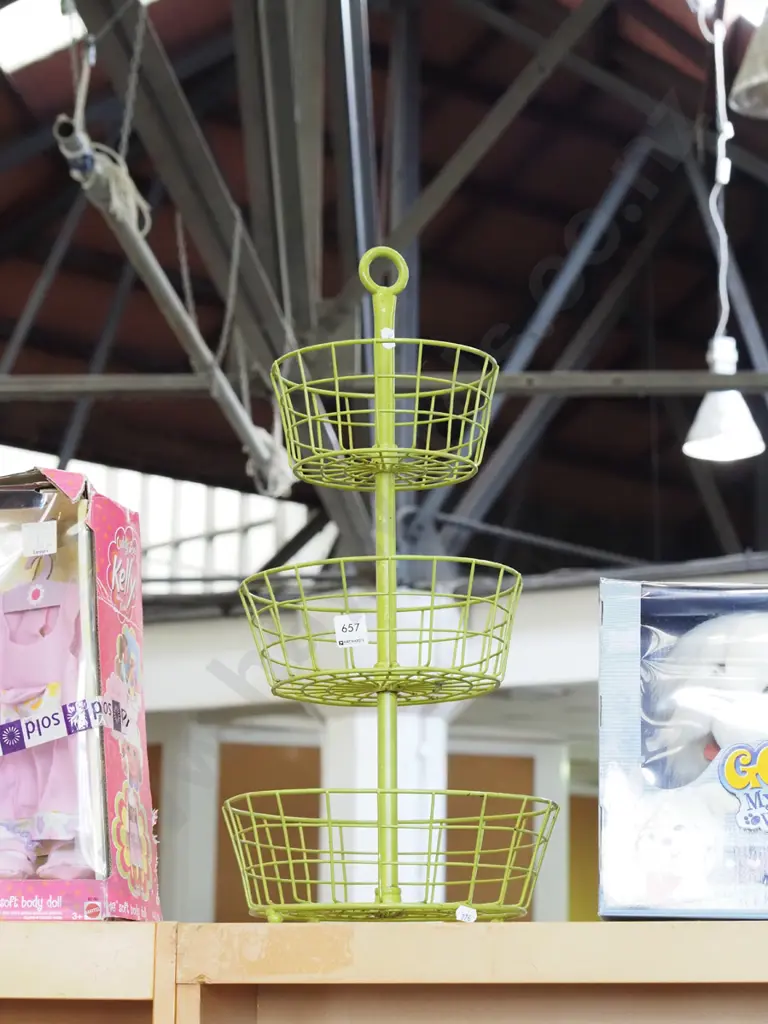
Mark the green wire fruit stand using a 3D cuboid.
[{"bbox_3d":[0.002,0.057,2.248,0.299,0.620,0.299,0,-12,0],"label":"green wire fruit stand"}]

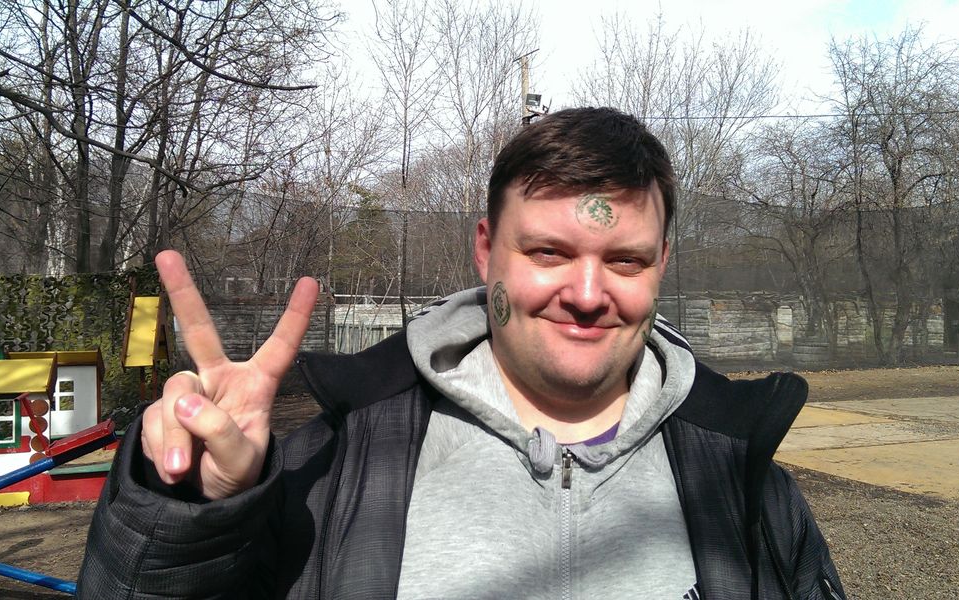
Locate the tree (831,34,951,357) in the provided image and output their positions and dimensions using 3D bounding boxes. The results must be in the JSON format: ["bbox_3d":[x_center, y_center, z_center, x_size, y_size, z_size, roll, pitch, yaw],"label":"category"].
[{"bbox_3d":[11.331,-2.888,21.800,3.400,9.400,3.200,-1,-1,18],"label":"tree"}]

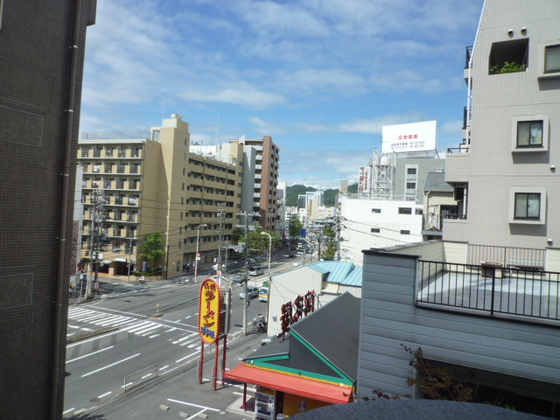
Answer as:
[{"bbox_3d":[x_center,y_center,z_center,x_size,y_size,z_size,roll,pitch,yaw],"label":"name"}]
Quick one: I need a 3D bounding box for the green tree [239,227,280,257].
[{"bbox_3d":[-5.746,8.918,103.837,10.200,9.000,7.500,2,-1,18],"label":"green tree"}]

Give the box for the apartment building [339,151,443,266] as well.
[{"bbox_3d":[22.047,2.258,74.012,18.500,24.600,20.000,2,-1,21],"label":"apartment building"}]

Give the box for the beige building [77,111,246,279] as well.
[{"bbox_3d":[-24.110,-2.674,89.650,18.500,30.600,32.500,2,-1,24],"label":"beige building"}]

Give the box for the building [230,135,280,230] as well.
[{"bbox_3d":[-7.235,-3.797,127.525,13.300,36.000,12.000,2,-1,14],"label":"building"}]

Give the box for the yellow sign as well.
[{"bbox_3d":[-4.798,6.972,28.000,1.700,4.600,0.350,2,-1,27],"label":"yellow sign"}]

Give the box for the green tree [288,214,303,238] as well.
[{"bbox_3d":[4.853,8.414,137.864,4.800,12.600,4.800,3,-1,8],"label":"green tree"}]

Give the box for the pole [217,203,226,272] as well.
[{"bbox_3d":[-11.049,5.875,74.887,1.700,14.200,0.800,2,-1,25],"label":"pole"}]

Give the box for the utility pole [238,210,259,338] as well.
[{"bbox_3d":[-3.114,6.426,40.766,2.100,12.500,0.900,2,-1,25],"label":"utility pole"}]

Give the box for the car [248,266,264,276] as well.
[{"bbox_3d":[-4.568,12.704,84.093,1.650,1.550,4.200,2,-1,19],"label":"car"}]

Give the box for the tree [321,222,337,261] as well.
[{"bbox_3d":[8.707,7.675,71.869,3.000,11.000,3.000,2,-1,20],"label":"tree"}]

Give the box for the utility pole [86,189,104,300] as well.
[{"bbox_3d":[-25.113,4.592,54.971,1.700,14.600,1.200,2,-1,25],"label":"utility pole"}]

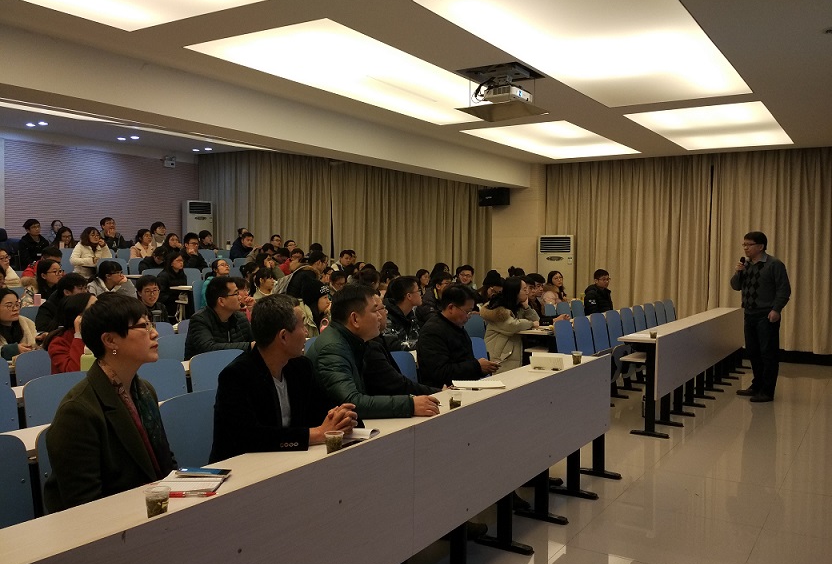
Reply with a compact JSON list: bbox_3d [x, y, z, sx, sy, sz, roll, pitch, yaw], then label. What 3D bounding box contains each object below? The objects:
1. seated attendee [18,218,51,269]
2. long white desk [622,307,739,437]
[{"bbox_3d":[-5.677,-0.350,10.753,0.700,1.220,0.500,2,3,31],"label":"seated attendee"},{"bbox_3d":[3.085,0.798,7.844,0.440,0.816,4.425,2,3,33],"label":"long white desk"}]

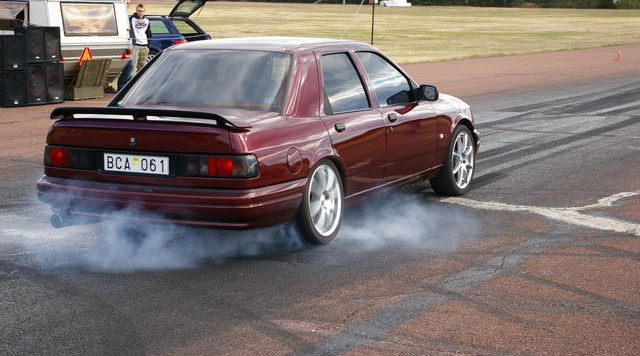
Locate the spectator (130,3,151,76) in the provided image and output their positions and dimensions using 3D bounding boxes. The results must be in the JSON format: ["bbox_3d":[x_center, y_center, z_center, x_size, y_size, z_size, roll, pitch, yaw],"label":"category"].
[{"bbox_3d":[-3.442,-2.488,25.700,0.500,1.750,0.320,-1,7,-9],"label":"spectator"}]

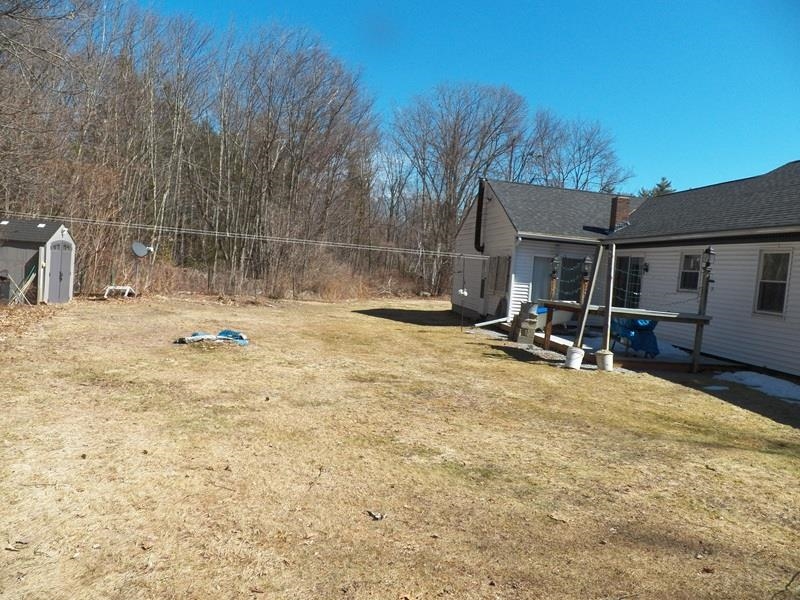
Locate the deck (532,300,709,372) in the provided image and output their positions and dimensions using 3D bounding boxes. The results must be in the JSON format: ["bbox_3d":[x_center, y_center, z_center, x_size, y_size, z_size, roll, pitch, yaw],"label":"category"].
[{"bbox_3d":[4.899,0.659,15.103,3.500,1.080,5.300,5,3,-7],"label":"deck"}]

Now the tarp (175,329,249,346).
[{"bbox_3d":[-3.661,0.704,12.595,1.320,0.210,0.850,5,3,-7],"label":"tarp"}]

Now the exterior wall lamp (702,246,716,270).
[{"bbox_3d":[5.957,-0.799,12.464,0.200,0.450,0.200,5,3,-7],"label":"exterior wall lamp"}]

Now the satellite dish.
[{"bbox_3d":[-8.846,-1.733,22.300,0.460,0.620,0.600,6,3,21],"label":"satellite dish"}]

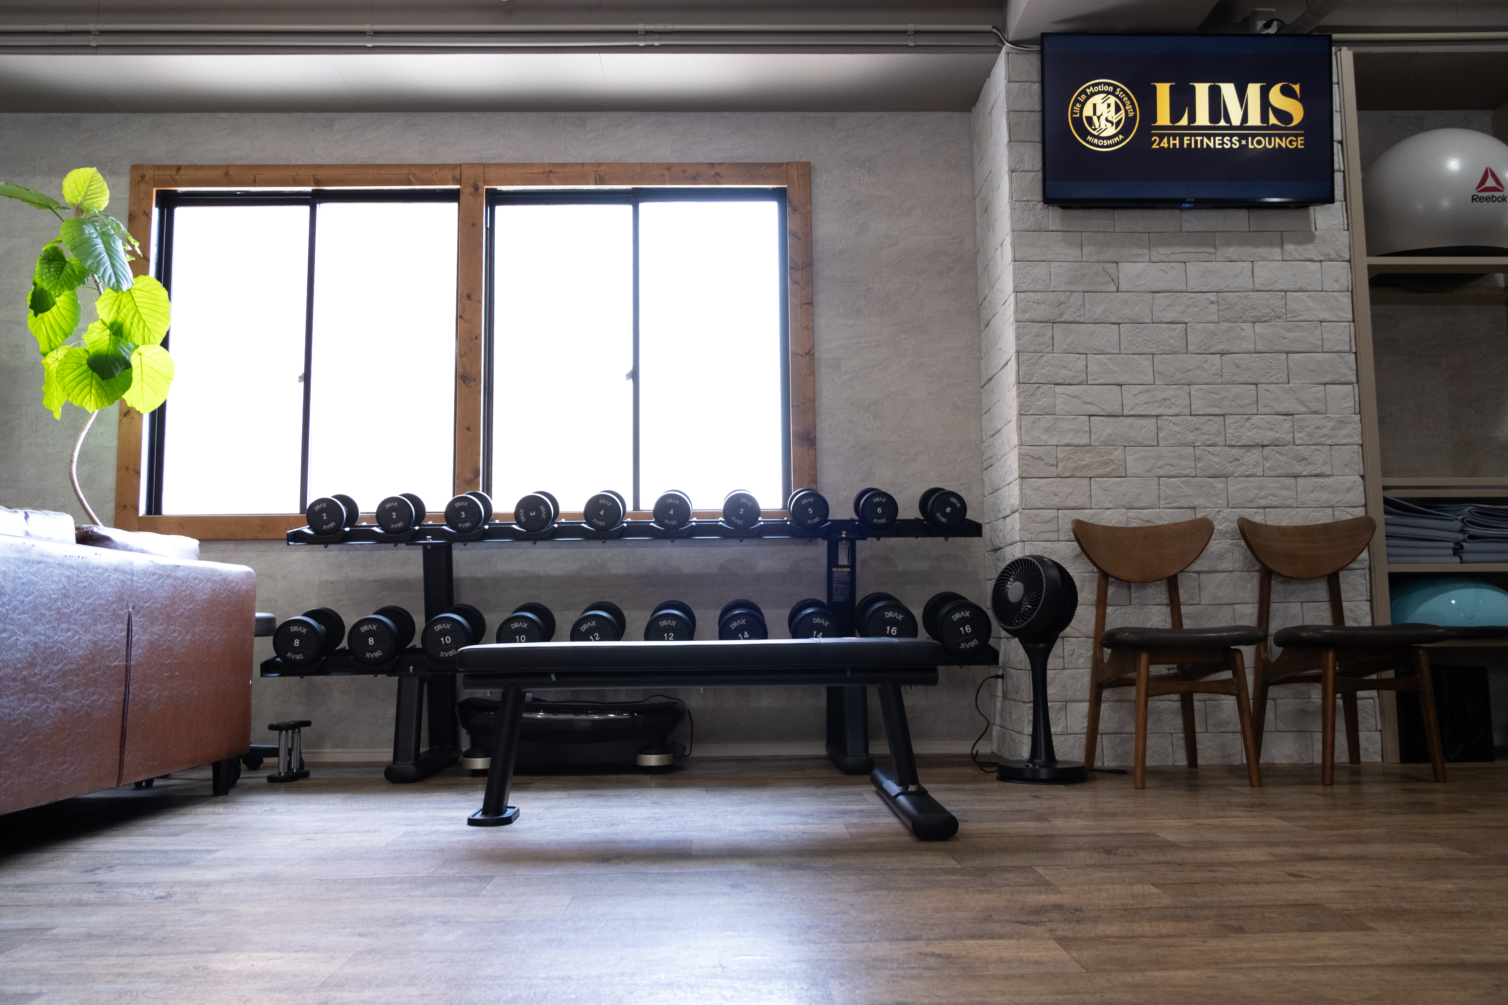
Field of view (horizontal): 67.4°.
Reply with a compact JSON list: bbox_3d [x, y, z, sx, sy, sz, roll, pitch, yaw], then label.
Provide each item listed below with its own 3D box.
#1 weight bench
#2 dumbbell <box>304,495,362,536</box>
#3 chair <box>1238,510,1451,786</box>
[{"bbox_3d":[-0.122,0.534,2.691,1.155,0.413,0.700,-1,-6,-1],"label":"weight bench"},{"bbox_3d":[-1.426,0.040,3.844,0.130,0.130,0.147,0,4,-1],"label":"dumbbell"},{"bbox_3d":[1.702,0.406,3.307,0.465,0.760,0.495,-1,-6,-1],"label":"chair"}]

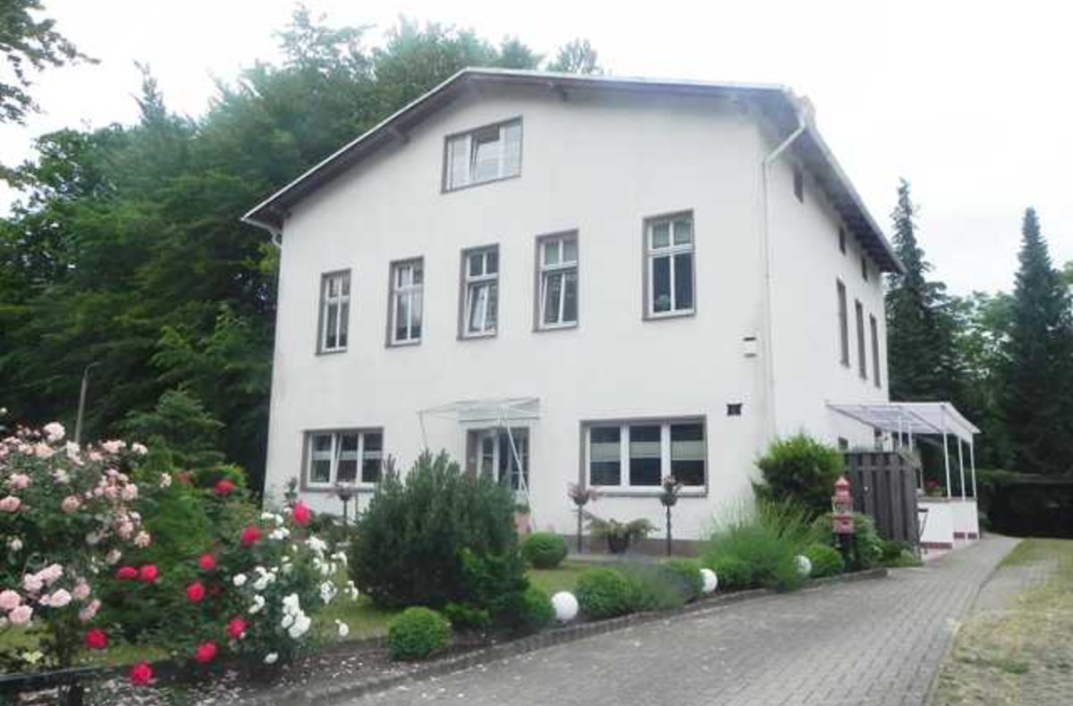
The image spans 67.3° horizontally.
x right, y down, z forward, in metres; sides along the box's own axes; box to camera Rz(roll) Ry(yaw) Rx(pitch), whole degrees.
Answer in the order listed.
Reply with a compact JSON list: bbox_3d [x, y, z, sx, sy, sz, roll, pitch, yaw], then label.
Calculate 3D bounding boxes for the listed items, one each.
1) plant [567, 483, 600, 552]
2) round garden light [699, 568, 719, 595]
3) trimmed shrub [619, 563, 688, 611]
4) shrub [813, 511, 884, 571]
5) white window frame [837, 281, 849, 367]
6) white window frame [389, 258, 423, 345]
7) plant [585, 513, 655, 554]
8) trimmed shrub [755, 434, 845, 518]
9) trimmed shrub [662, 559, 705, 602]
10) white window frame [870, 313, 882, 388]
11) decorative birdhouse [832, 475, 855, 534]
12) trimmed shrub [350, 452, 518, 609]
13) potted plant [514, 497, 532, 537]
[{"bbox_3d":[0.836,2.940,14.350,0.540,1.256,0.540,1,-10,0],"label":"plant"},{"bbox_3d":[1.843,2.499,8.812,0.270,0.270,0.270,1,-10,0],"label":"round garden light"},{"bbox_3d":[1.159,2.302,8.017,0.669,0.419,0.569,-5,-12,29],"label":"trimmed shrub"},{"bbox_3d":[4.201,2.503,10.882,0.902,0.730,0.902,-5,-12,29],"label":"shrub"},{"bbox_3d":[7.563,-0.698,19.983,0.150,2.050,1.100,-5,-12,31],"label":"white window frame"},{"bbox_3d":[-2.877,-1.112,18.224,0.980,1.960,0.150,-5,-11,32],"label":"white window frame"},{"bbox_3d":[1.468,3.197,14.300,1.200,0.720,1.100,1,-10,0],"label":"plant"},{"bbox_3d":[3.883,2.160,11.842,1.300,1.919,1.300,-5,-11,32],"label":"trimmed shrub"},{"bbox_3d":[1.570,2.415,8.607,0.460,0.420,0.460,1,-10,0],"label":"trimmed shrub"},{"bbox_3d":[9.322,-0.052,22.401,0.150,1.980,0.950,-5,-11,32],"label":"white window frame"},{"bbox_3d":[4.058,2.002,10.647,0.295,0.770,0.295,-4,-11,24],"label":"decorative birdhouse"},{"bbox_3d":[-1.089,1.818,8.584,1.777,1.522,1.635,1,-10,0],"label":"trimmed shrub"},{"bbox_3d":[-0.261,3.162,15.200,0.360,0.760,0.360,1,-10,0],"label":"potted plant"}]

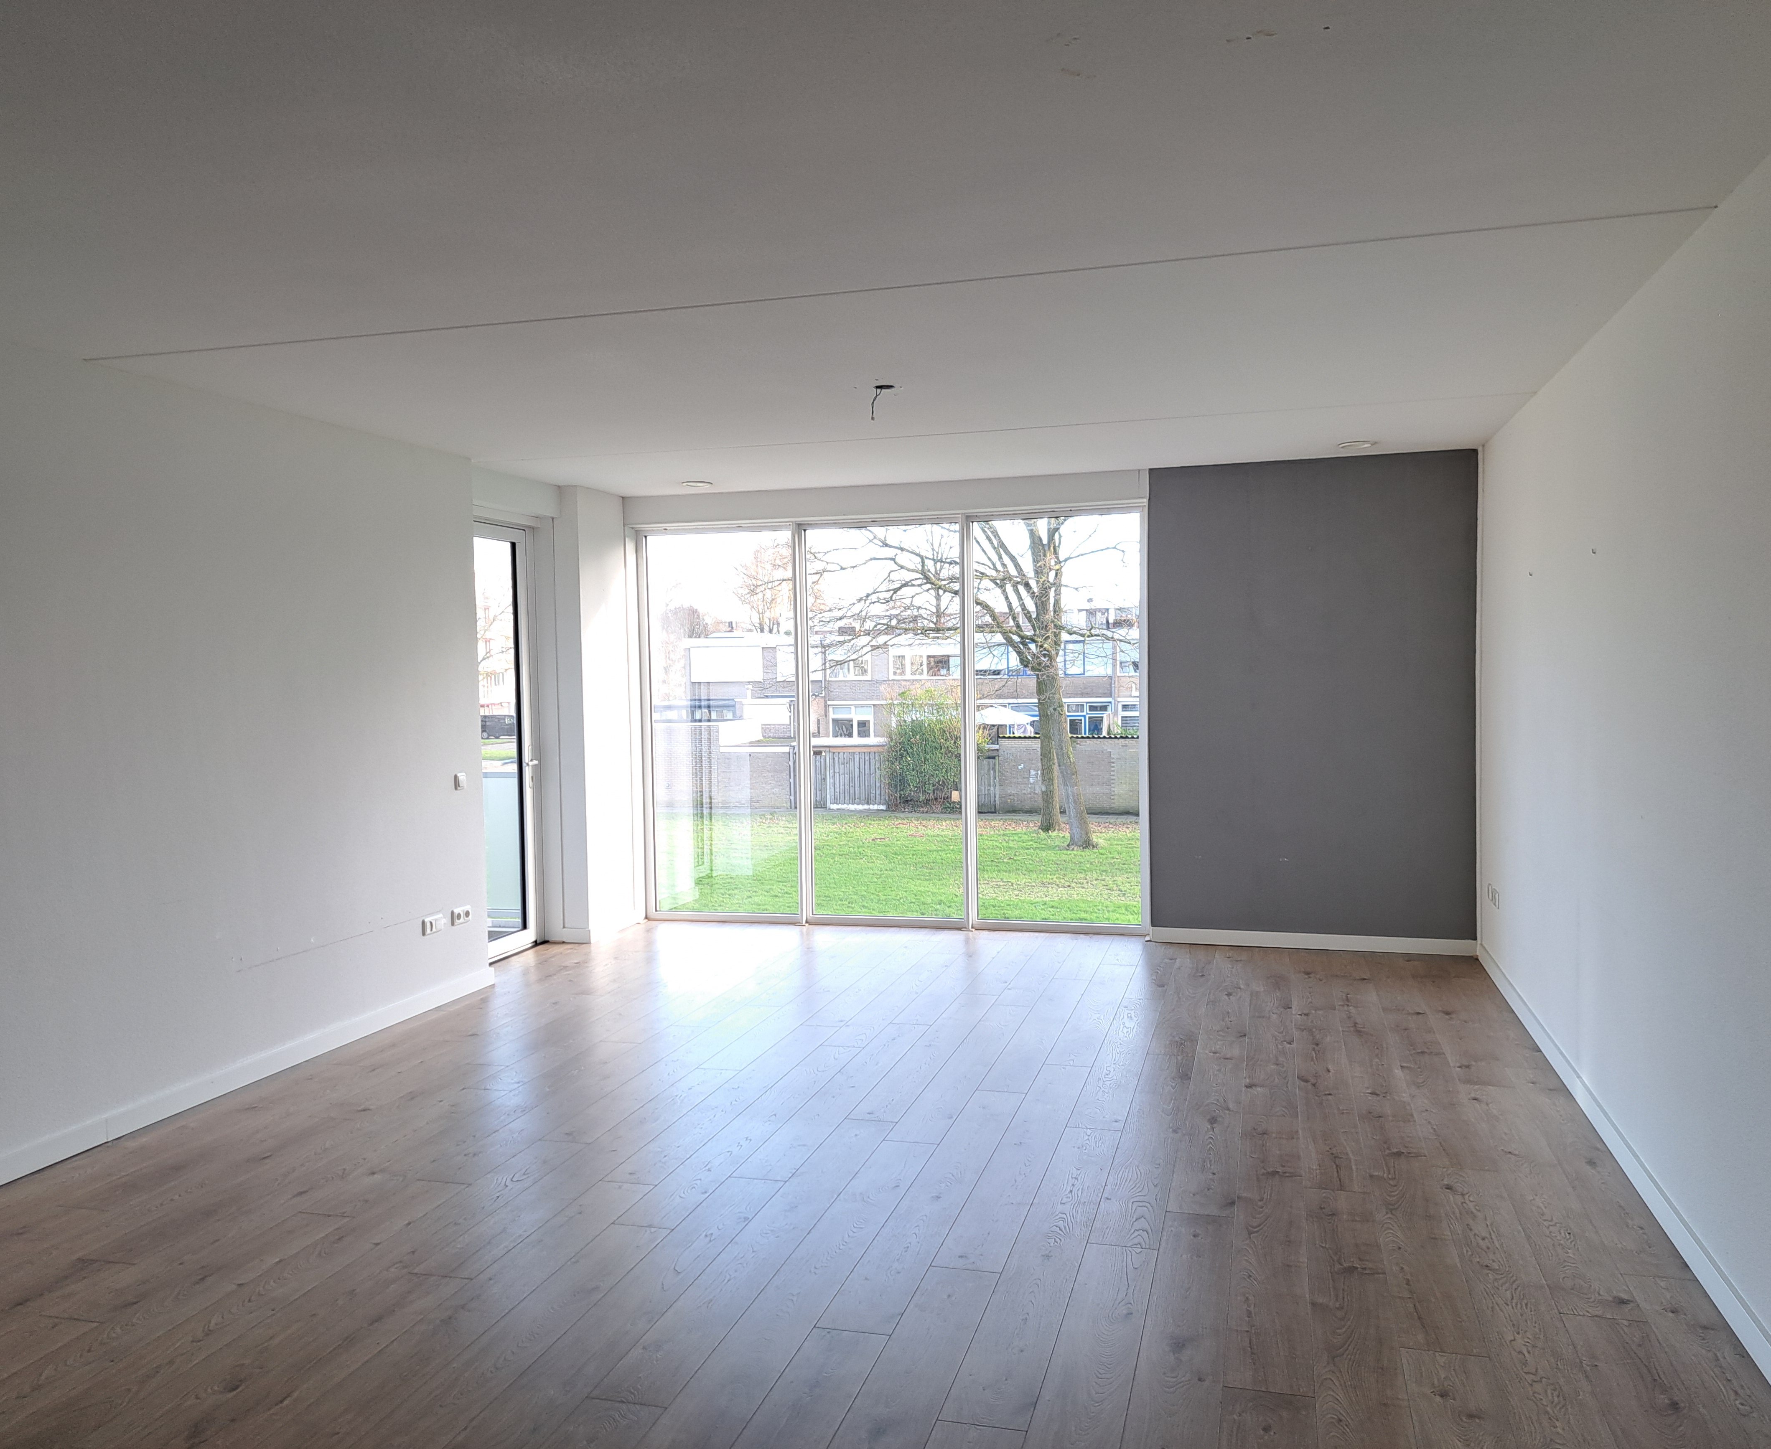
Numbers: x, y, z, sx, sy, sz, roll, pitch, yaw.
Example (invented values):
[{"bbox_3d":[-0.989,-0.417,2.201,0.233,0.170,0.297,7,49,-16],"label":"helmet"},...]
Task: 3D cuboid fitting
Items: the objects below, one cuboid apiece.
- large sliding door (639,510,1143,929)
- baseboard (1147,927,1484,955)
[{"bbox_3d":[-0.018,-0.007,8.080,3.157,2.466,0.101,0,3,16],"label":"large sliding door"},{"bbox_3d":[2.299,1.181,7.276,1.687,0.087,0.018,0,3,16],"label":"baseboard"}]

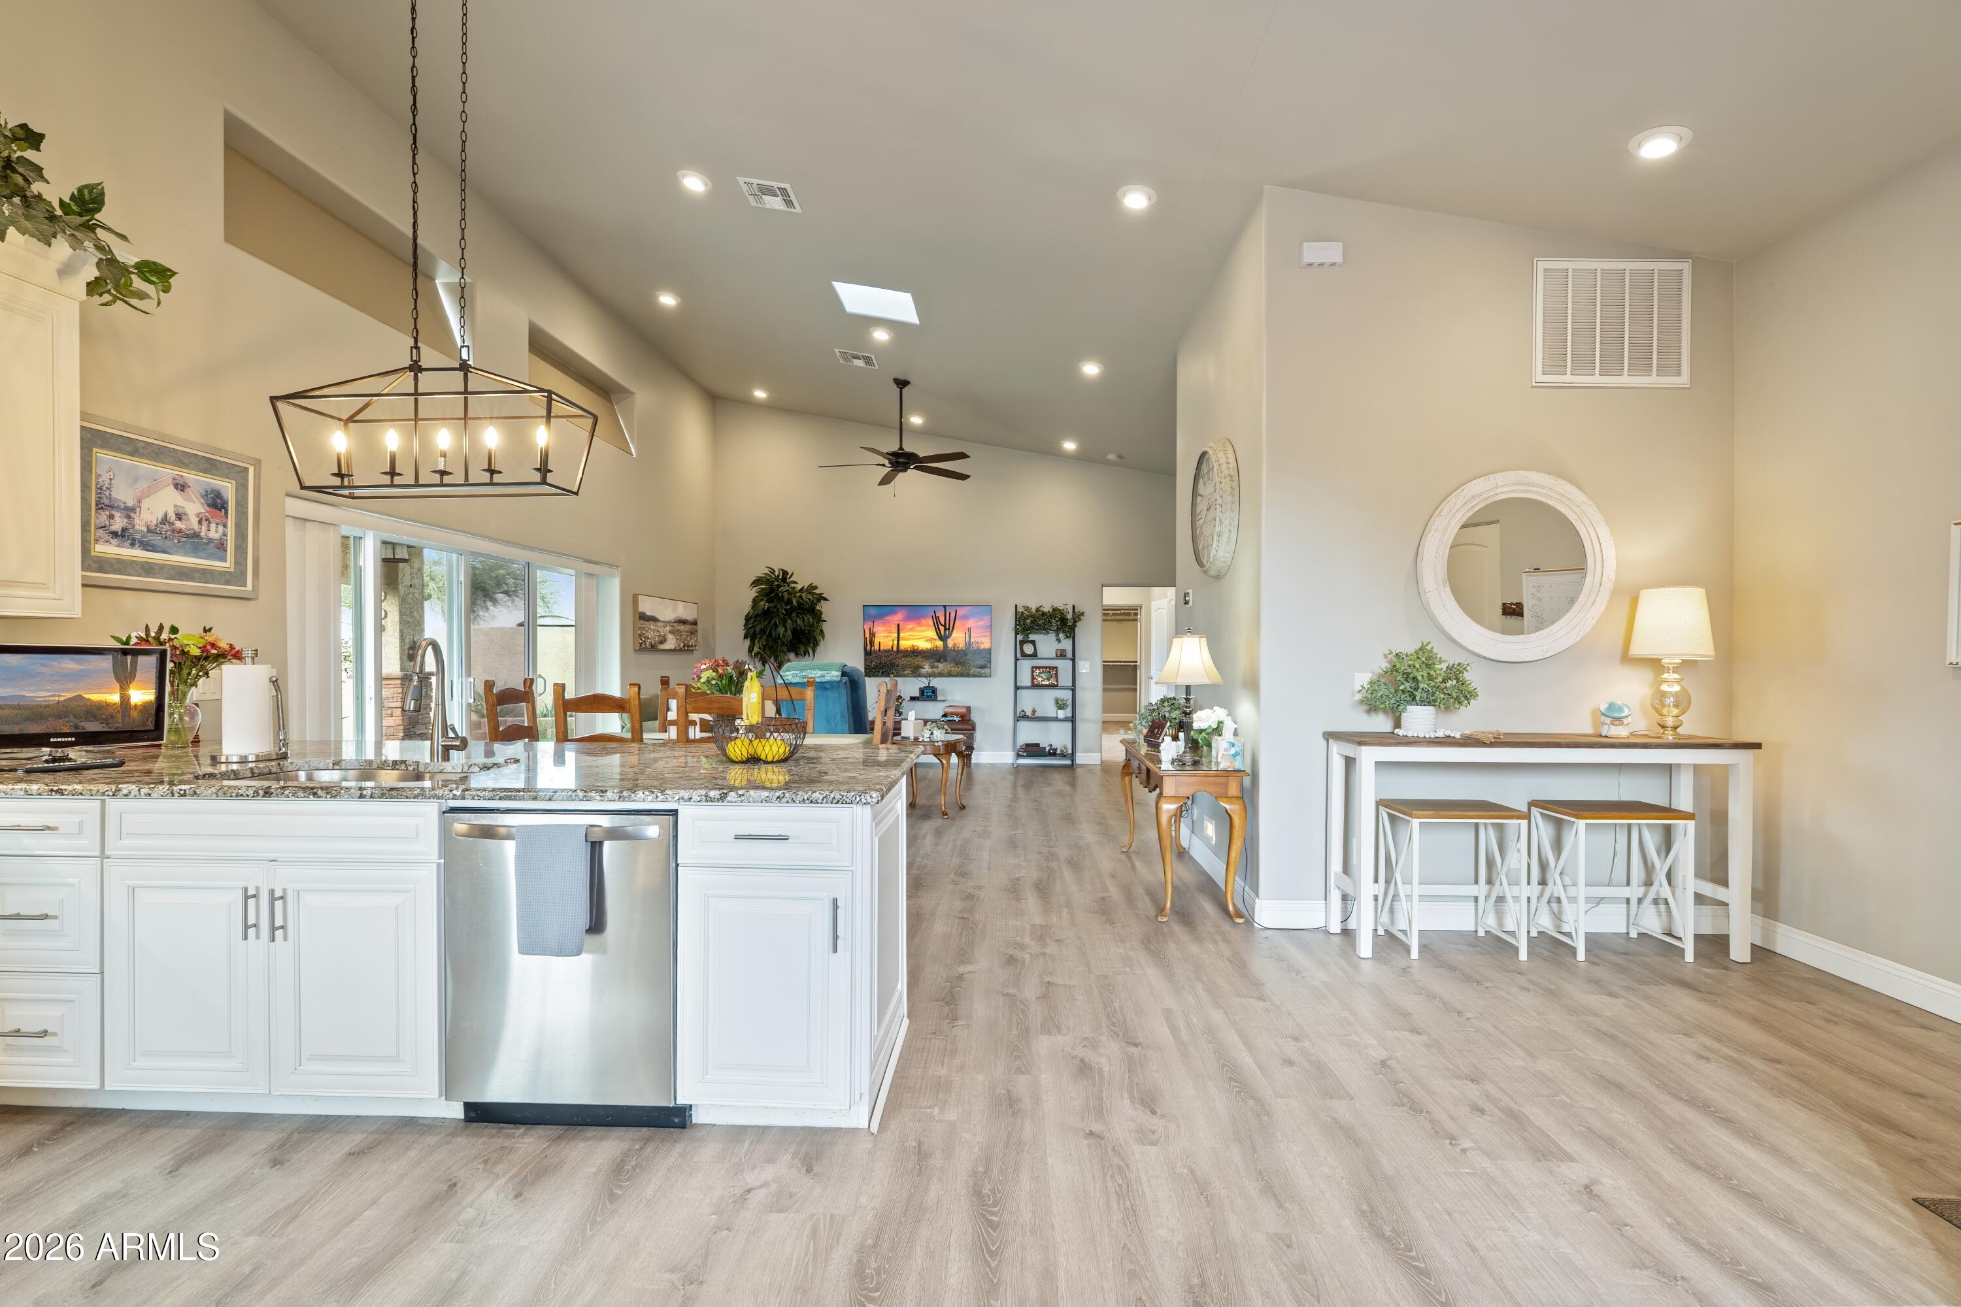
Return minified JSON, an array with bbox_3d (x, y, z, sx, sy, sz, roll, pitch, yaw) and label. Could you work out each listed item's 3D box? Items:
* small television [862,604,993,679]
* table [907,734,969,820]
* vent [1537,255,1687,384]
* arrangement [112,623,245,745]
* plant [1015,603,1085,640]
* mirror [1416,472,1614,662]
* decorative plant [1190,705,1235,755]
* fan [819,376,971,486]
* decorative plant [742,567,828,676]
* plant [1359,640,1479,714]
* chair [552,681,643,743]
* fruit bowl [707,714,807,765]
[{"bbox_3d":[-0.597,-0.140,9.800,1.460,0.825,0.060,0,0,2],"label":"small television"},{"bbox_3d":[-0.405,0.962,6.854,0.600,0.580,0.560,0,0,2],"label":"table"},{"bbox_3d":[2.871,-1.500,3.961,0.700,0.575,0.025,0,0,2],"label":"vent"},{"bbox_3d":[-3.070,0.114,3.355,0.380,0.470,0.360,0,0,2],"label":"arrangement"},{"bbox_3d":[0.787,-0.359,9.734,0.770,0.410,0.280,0,0,2],"label":"plant"},{"bbox_3d":[2.415,-0.391,3.939,0.850,0.850,0.050,0,0,2],"label":"mirror"},{"bbox_3d":[1.177,0.416,4.375,0.240,0.300,0.240,0,0,2],"label":"decorative plant"},{"bbox_3d":[-0.751,-2.117,8.033,1.450,0.870,1.450,0,0,2],"label":"fan"},{"bbox_3d":[-2.083,0.159,9.288,0.900,2.150,0.850,0,0,2],"label":"decorative plant"},{"bbox_3d":[1.894,0.114,3.760,0.500,0.340,0.400,0,0,2],"label":"plant"},{"bbox_3d":[-2.044,0.715,4.894,0.460,1.100,0.500,0,0,2],"label":"chair"},{"bbox_3d":[-0.727,0.280,2.841,0.310,0.140,0.310,0,0,0],"label":"fruit bowl"}]

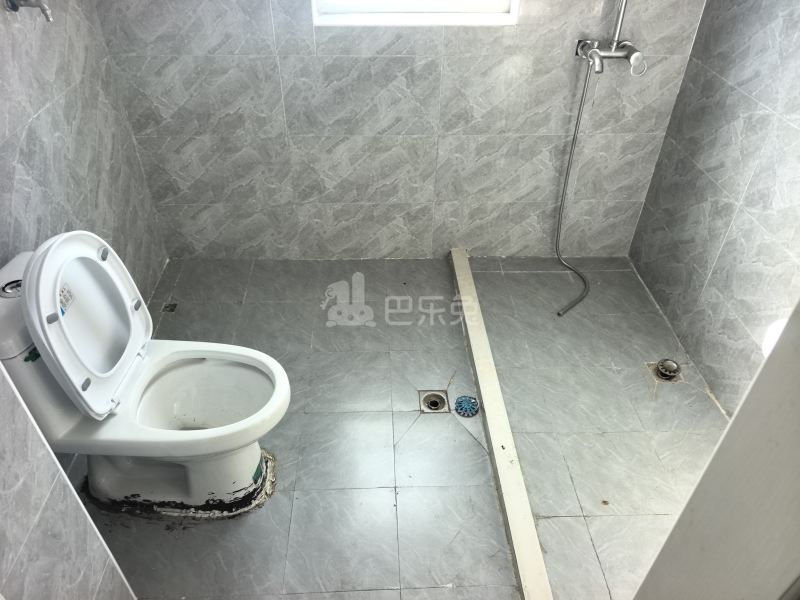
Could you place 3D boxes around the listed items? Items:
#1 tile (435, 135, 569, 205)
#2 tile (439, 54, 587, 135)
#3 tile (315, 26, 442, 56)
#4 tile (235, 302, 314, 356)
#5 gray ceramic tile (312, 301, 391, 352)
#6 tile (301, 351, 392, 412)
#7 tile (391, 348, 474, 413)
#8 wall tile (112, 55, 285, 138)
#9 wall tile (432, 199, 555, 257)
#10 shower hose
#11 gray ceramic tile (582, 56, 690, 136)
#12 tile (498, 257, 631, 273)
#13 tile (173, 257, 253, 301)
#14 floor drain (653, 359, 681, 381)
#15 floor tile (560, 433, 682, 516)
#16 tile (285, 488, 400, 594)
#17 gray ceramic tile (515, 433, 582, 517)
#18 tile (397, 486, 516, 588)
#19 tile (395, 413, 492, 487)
[{"bbox_3d":[0.454,-0.554,2.349,0.600,0.303,0.010,-1,38,-3],"label":"tile"},{"bbox_3d":[0.451,-0.797,2.173,0.590,0.305,0.010,-1,39,-3],"label":"tile"},{"bbox_3d":[-0.075,-0.959,2.054,0.468,0.102,0.010,-1,37,-2],"label":"tile"},{"bbox_3d":[-0.496,0.107,2.234,0.300,0.010,0.300,-1,39,-3],"label":"tile"},{"bbox_3d":[-0.193,0.107,2.200,0.298,0.010,0.292,-1,38,-2],"label":"gray ceramic tile"},{"bbox_3d":[-0.178,0.288,1.961,0.292,0.010,0.292,-1,37,-2],"label":"tile"},{"bbox_3d":[0.118,0.283,2.028,0.300,0.010,0.300,-1,39,-3],"label":"tile"},{"bbox_3d":[-0.748,-0.770,2.102,0.600,0.302,0.010,-1,38,-3],"label":"wall tile"},{"bbox_3d":[0.449,-0.320,2.530,0.600,0.288,0.010,-1,38,-3],"label":"wall tile"},{"bbox_3d":[0.735,-0.428,2.176,0.219,0.903,0.400,-1,37,-2],"label":"shower hose"},{"bbox_3d":[0.942,-0.814,2.220,0.344,0.304,0.010,-1,37,-2],"label":"gray ceramic tile"},{"bbox_3d":[0.785,-0.166,2.614,0.619,0.010,0.120,-1,39,-3],"label":"tile"},{"bbox_3d":[-0.812,-0.085,2.438,0.297,0.010,0.305,-1,38,-3],"label":"tile"},{"bbox_3d":[0.973,0.255,2.011,0.084,0.035,0.084,-1,38,-3],"label":"floor drain"},{"bbox_3d":[0.653,0.517,1.671,0.291,0.010,0.291,-1,37,-2],"label":"floor tile"},{"bbox_3d":[-0.152,0.650,1.510,0.297,0.010,0.297,-1,38,-3],"label":"tile"},{"bbox_3d":[0.456,0.541,1.720,0.144,0.010,0.300,-1,39,-3],"label":"gray ceramic tile"},{"bbox_3d":[0.139,0.633,1.506,0.290,0.010,0.292,-1,37,-2],"label":"tile"},{"bbox_3d":[0.126,0.458,1.740,0.290,0.010,0.292,-1,37,-2],"label":"tile"}]

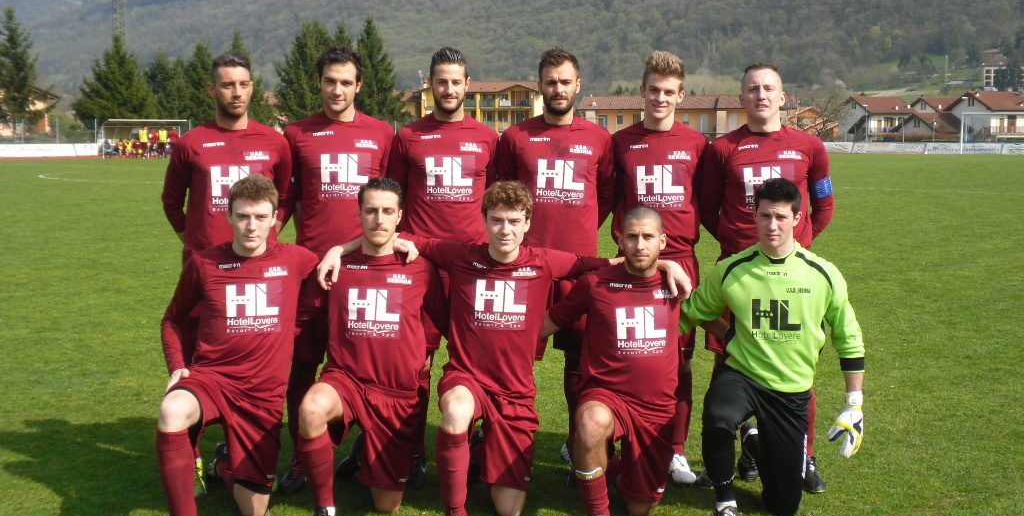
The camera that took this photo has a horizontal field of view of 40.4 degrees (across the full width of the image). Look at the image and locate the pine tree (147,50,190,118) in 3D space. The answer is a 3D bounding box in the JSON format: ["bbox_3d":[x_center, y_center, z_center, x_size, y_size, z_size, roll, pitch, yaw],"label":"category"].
[{"bbox_3d":[-25.439,-11.599,102.368,3.900,7.290,3.900,0,5,0],"label":"pine tree"}]

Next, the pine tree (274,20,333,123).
[{"bbox_3d":[-13.795,-11.570,94.339,4.400,8.856,4.400,0,5,0],"label":"pine tree"}]

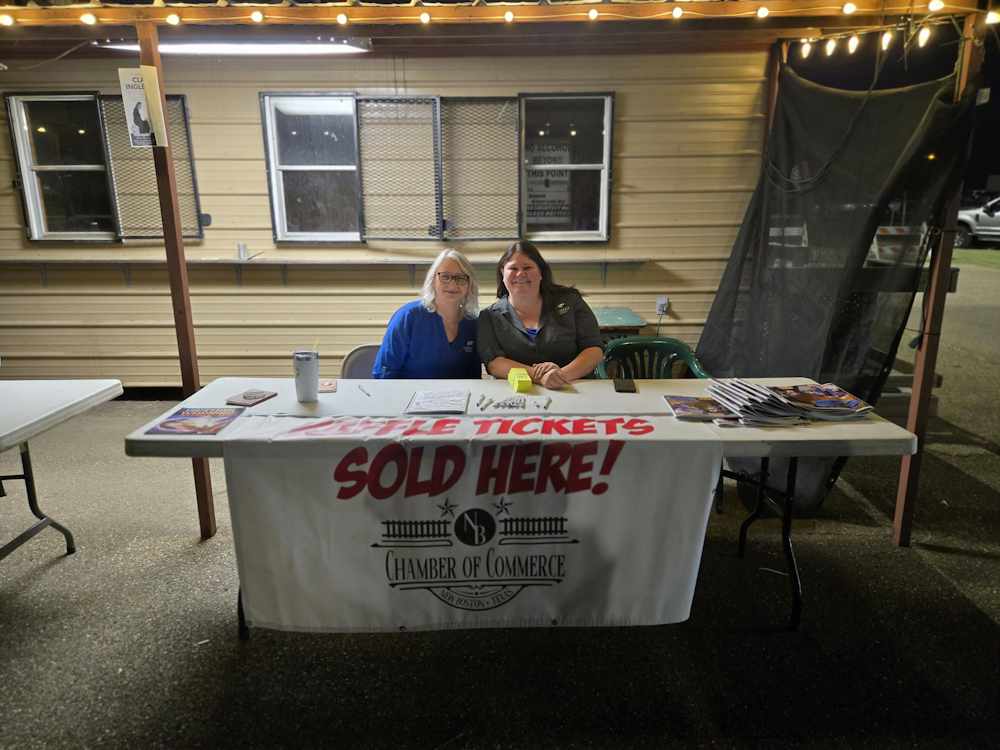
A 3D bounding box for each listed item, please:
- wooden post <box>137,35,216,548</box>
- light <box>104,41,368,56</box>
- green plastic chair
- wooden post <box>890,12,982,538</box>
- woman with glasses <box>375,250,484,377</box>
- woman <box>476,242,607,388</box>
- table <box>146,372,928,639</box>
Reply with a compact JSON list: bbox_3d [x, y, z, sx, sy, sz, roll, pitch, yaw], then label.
[{"bbox_3d":[-1.317,-0.299,2.758,0.052,2.108,0.052,0,14,0],"label":"wooden post"},{"bbox_3d":[-1.246,-1.538,3.130,1.280,0.070,0.150,0,14,2],"label":"light"},{"bbox_3d":[0.770,0.231,3.344,0.580,0.800,0.570,0,14,0],"label":"green plastic chair"},{"bbox_3d":[1.756,-0.282,2.683,0.055,2.117,0.055,-1,14,0],"label":"wooden post"},{"bbox_3d":[-0.315,0.056,3.085,0.520,1.260,0.720,-1,14,-6],"label":"woman with glasses"},{"bbox_3d":[0.185,0.056,3.033,0.580,1.290,0.780,0,14,2],"label":"woman"},{"bbox_3d":[0.070,0.471,2.473,2.440,0.754,0.755,0,14,-1],"label":"table"}]

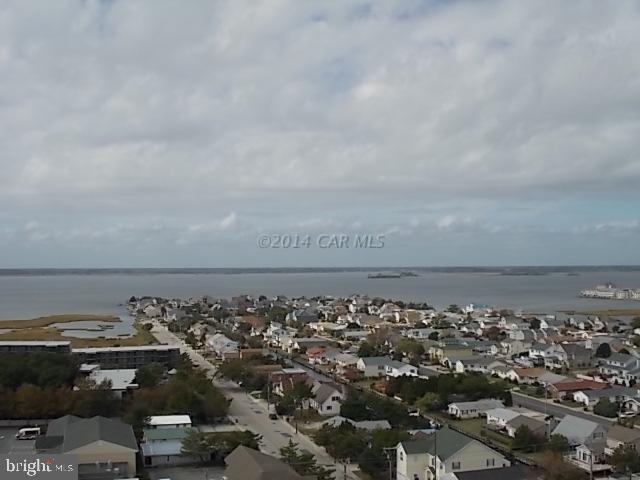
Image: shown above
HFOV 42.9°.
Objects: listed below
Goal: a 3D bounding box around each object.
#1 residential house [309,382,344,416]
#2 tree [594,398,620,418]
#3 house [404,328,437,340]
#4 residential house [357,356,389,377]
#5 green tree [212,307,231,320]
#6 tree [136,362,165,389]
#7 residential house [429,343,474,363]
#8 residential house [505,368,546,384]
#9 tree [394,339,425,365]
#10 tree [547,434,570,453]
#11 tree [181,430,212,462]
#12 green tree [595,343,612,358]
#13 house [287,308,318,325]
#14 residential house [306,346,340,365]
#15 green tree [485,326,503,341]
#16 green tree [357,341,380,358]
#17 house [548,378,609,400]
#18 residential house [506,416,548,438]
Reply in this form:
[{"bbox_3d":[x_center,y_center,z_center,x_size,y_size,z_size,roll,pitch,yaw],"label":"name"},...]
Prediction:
[{"bbox_3d":[2.050,47.139,241.543,7.600,7.200,13.000,0,-2,-15],"label":"residential house"},{"bbox_3d":[81.160,47.054,230.586,6.500,5.800,6.300,0,-2,0],"label":"tree"},{"bbox_3d":[54.840,52.200,448.180,15.000,5.600,9.000,0,-2,-18],"label":"house"},{"bbox_3d":[20.020,47.180,303.960,10.000,6.500,8.000,0,-2,-18],"label":"residential house"},{"bbox_3d":[-77.889,59.031,643.212,12.000,10.000,11.640,0,-2,0],"label":"green tree"},{"bbox_3d":[-56.740,45.400,272.750,10.000,8.800,10.000,0,-2,0],"label":"tree"},{"bbox_3d":[54.890,47.380,338.330,13.300,8.000,9.000,0,-2,-18],"label":"residential house"},{"bbox_3d":[71.540,46.900,282.310,11.000,5.100,8.500,0,-2,-18],"label":"residential house"},{"bbox_3d":[38.061,47.592,345.955,12.700,10.550,12.220,0,-2,6],"label":"tree"},{"bbox_3d":[54.151,46.146,184.705,5.180,4.010,4.980,-1,-2,16],"label":"tree"},{"bbox_3d":[-27.090,45.029,178.426,7.000,7.700,6.790,0,-2,0],"label":"tree"},{"bbox_3d":[123.969,49.112,355.727,7.040,7.430,7.040,-1,-2,19],"label":"green tree"},{"bbox_3d":[-13.454,58.173,624.338,18.000,9.800,13.500,0,-2,-21],"label":"house"},{"bbox_3d":[1.810,49.140,343.740,12.000,5.400,9.000,0,-2,-18],"label":"residential house"},{"bbox_3d":[91.770,50.100,432.520,9.500,8.400,9.500,0,-2,0],"label":"green tree"},{"bbox_3d":[22.478,50.828,377.542,10.300,8.300,9.990,0,-2,0],"label":"green tree"},{"bbox_3d":[81.895,47.650,258.977,17.100,5.080,7.820,0,-2,-17],"label":"house"},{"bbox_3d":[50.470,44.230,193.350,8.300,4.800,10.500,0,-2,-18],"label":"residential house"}]

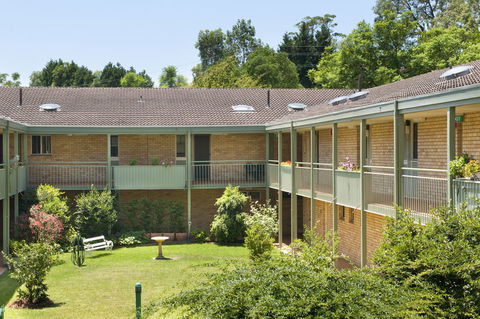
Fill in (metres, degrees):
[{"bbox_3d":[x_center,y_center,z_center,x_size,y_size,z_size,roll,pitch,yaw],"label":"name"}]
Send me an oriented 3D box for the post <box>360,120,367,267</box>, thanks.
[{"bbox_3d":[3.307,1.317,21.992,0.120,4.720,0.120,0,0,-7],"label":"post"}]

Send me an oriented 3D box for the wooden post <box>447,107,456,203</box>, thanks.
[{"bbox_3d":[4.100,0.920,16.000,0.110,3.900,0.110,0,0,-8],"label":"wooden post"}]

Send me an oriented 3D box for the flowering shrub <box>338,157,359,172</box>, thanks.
[{"bbox_3d":[2.996,0.138,22.800,0.420,0.450,0.750,0,0,-7],"label":"flowering shrub"}]

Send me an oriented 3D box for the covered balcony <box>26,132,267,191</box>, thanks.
[{"bbox_3d":[-4.163,0.073,37.534,10.620,2.430,1.636,0,0,-7],"label":"covered balcony"}]

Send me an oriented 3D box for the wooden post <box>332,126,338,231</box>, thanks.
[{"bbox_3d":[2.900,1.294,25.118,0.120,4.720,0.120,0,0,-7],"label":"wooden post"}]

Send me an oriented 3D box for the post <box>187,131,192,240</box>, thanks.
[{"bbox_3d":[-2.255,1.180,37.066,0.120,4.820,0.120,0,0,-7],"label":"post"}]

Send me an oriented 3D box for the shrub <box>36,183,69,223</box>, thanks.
[{"bbox_3d":[-7.778,2.342,34.300,1.350,2.607,1.350,0,0,-7],"label":"shrub"}]

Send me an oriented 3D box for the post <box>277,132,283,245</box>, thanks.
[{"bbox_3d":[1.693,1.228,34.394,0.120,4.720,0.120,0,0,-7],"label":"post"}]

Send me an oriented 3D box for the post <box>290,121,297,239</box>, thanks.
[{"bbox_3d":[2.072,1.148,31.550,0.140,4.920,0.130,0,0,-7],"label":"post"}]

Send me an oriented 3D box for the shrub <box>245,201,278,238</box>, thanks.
[{"bbox_3d":[0.870,2.508,33.400,1.380,1.700,1.300,0,0,-7],"label":"shrub"}]

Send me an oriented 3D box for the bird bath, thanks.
[{"bbox_3d":[-2.812,3.129,29.100,0.610,0.740,0.610,0,0,-7],"label":"bird bath"}]

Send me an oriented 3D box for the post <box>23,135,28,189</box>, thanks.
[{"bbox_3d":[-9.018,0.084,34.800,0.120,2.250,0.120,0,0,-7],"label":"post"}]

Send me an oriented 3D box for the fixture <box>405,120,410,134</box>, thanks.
[{"bbox_3d":[4.613,-0.874,22.700,0.150,0.410,0.140,0,0,-7],"label":"fixture"}]

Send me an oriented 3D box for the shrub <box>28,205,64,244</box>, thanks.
[{"bbox_3d":[-7.311,2.569,31.200,1.350,1.700,1.300,0,0,-7],"label":"shrub"}]

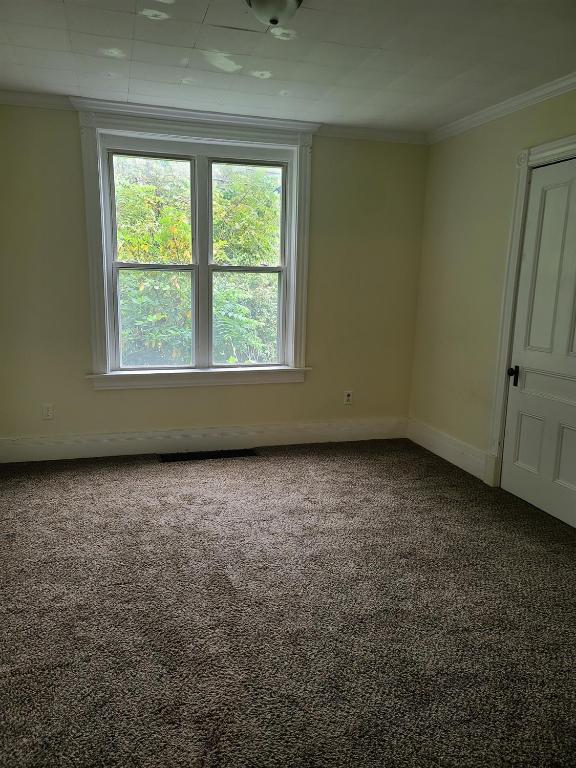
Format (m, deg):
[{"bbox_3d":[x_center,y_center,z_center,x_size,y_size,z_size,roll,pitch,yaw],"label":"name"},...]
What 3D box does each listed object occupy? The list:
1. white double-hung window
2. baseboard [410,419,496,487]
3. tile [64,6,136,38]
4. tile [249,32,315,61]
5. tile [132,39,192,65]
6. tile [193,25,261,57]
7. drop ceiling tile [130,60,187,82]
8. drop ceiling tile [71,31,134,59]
[{"bbox_3d":[-0.658,-0.998,4.278,1.760,2.020,0.140,-2,12,-17],"label":"white double-hung window"},{"bbox_3d":[1.299,0.511,4.473,0.030,0.210,1.220,-2,12,-17],"label":"baseboard"},{"bbox_3d":[-0.876,-1.703,2.591,0.305,0.020,0.305,-2,12,-17],"label":"tile"},{"bbox_3d":[-0.003,-1.737,2.859,0.305,0.020,0.305,-2,12,-17],"label":"tile"},{"bbox_3d":[-0.675,-1.774,2.966,0.305,0.020,0.305,-2,12,-17],"label":"tile"},{"bbox_3d":[-0.294,-1.726,2.770,0.305,0.020,0.305,-2,12,-17],"label":"tile"},{"bbox_3d":[-0.765,-1.833,3.251,0.305,0.020,0.305,-2,12,-17],"label":"drop ceiling tile"},{"bbox_3d":[-0.966,-1.762,2.876,0.305,0.020,0.305,-2,12,-17],"label":"drop ceiling tile"}]

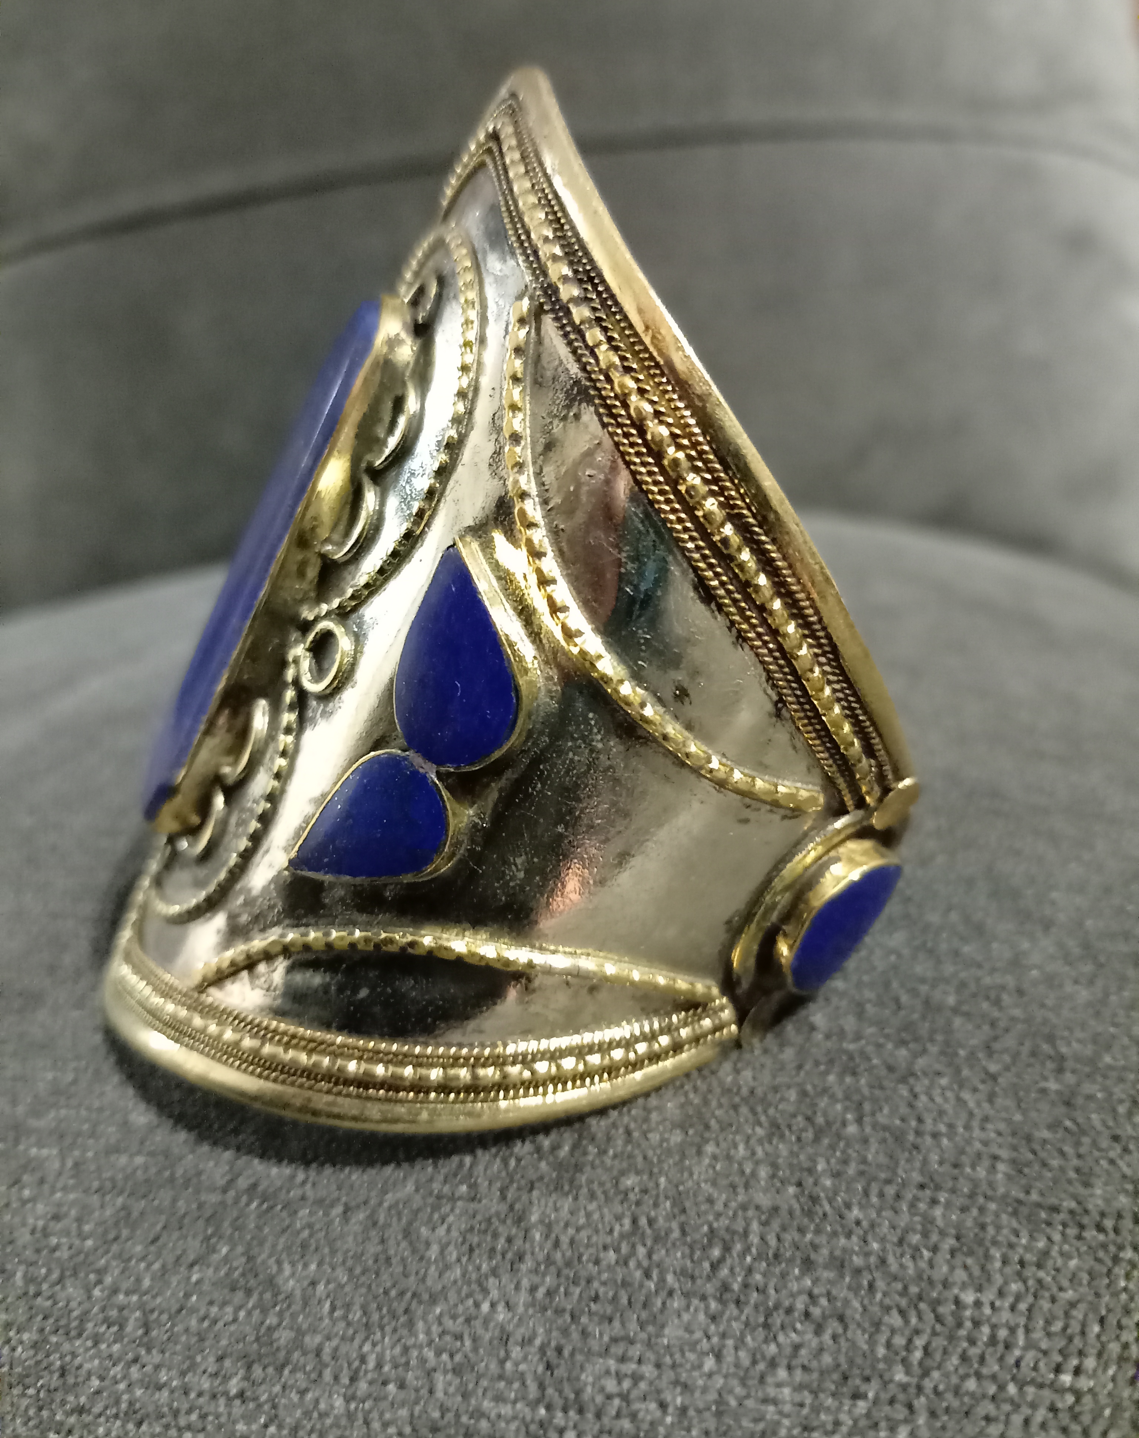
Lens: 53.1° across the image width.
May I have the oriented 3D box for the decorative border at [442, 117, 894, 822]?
[{"bbox_3d":[0.006,-0.022,0.089,0.011,0.066,0.024,-28,-7,-2],"label":"decorative border"}]

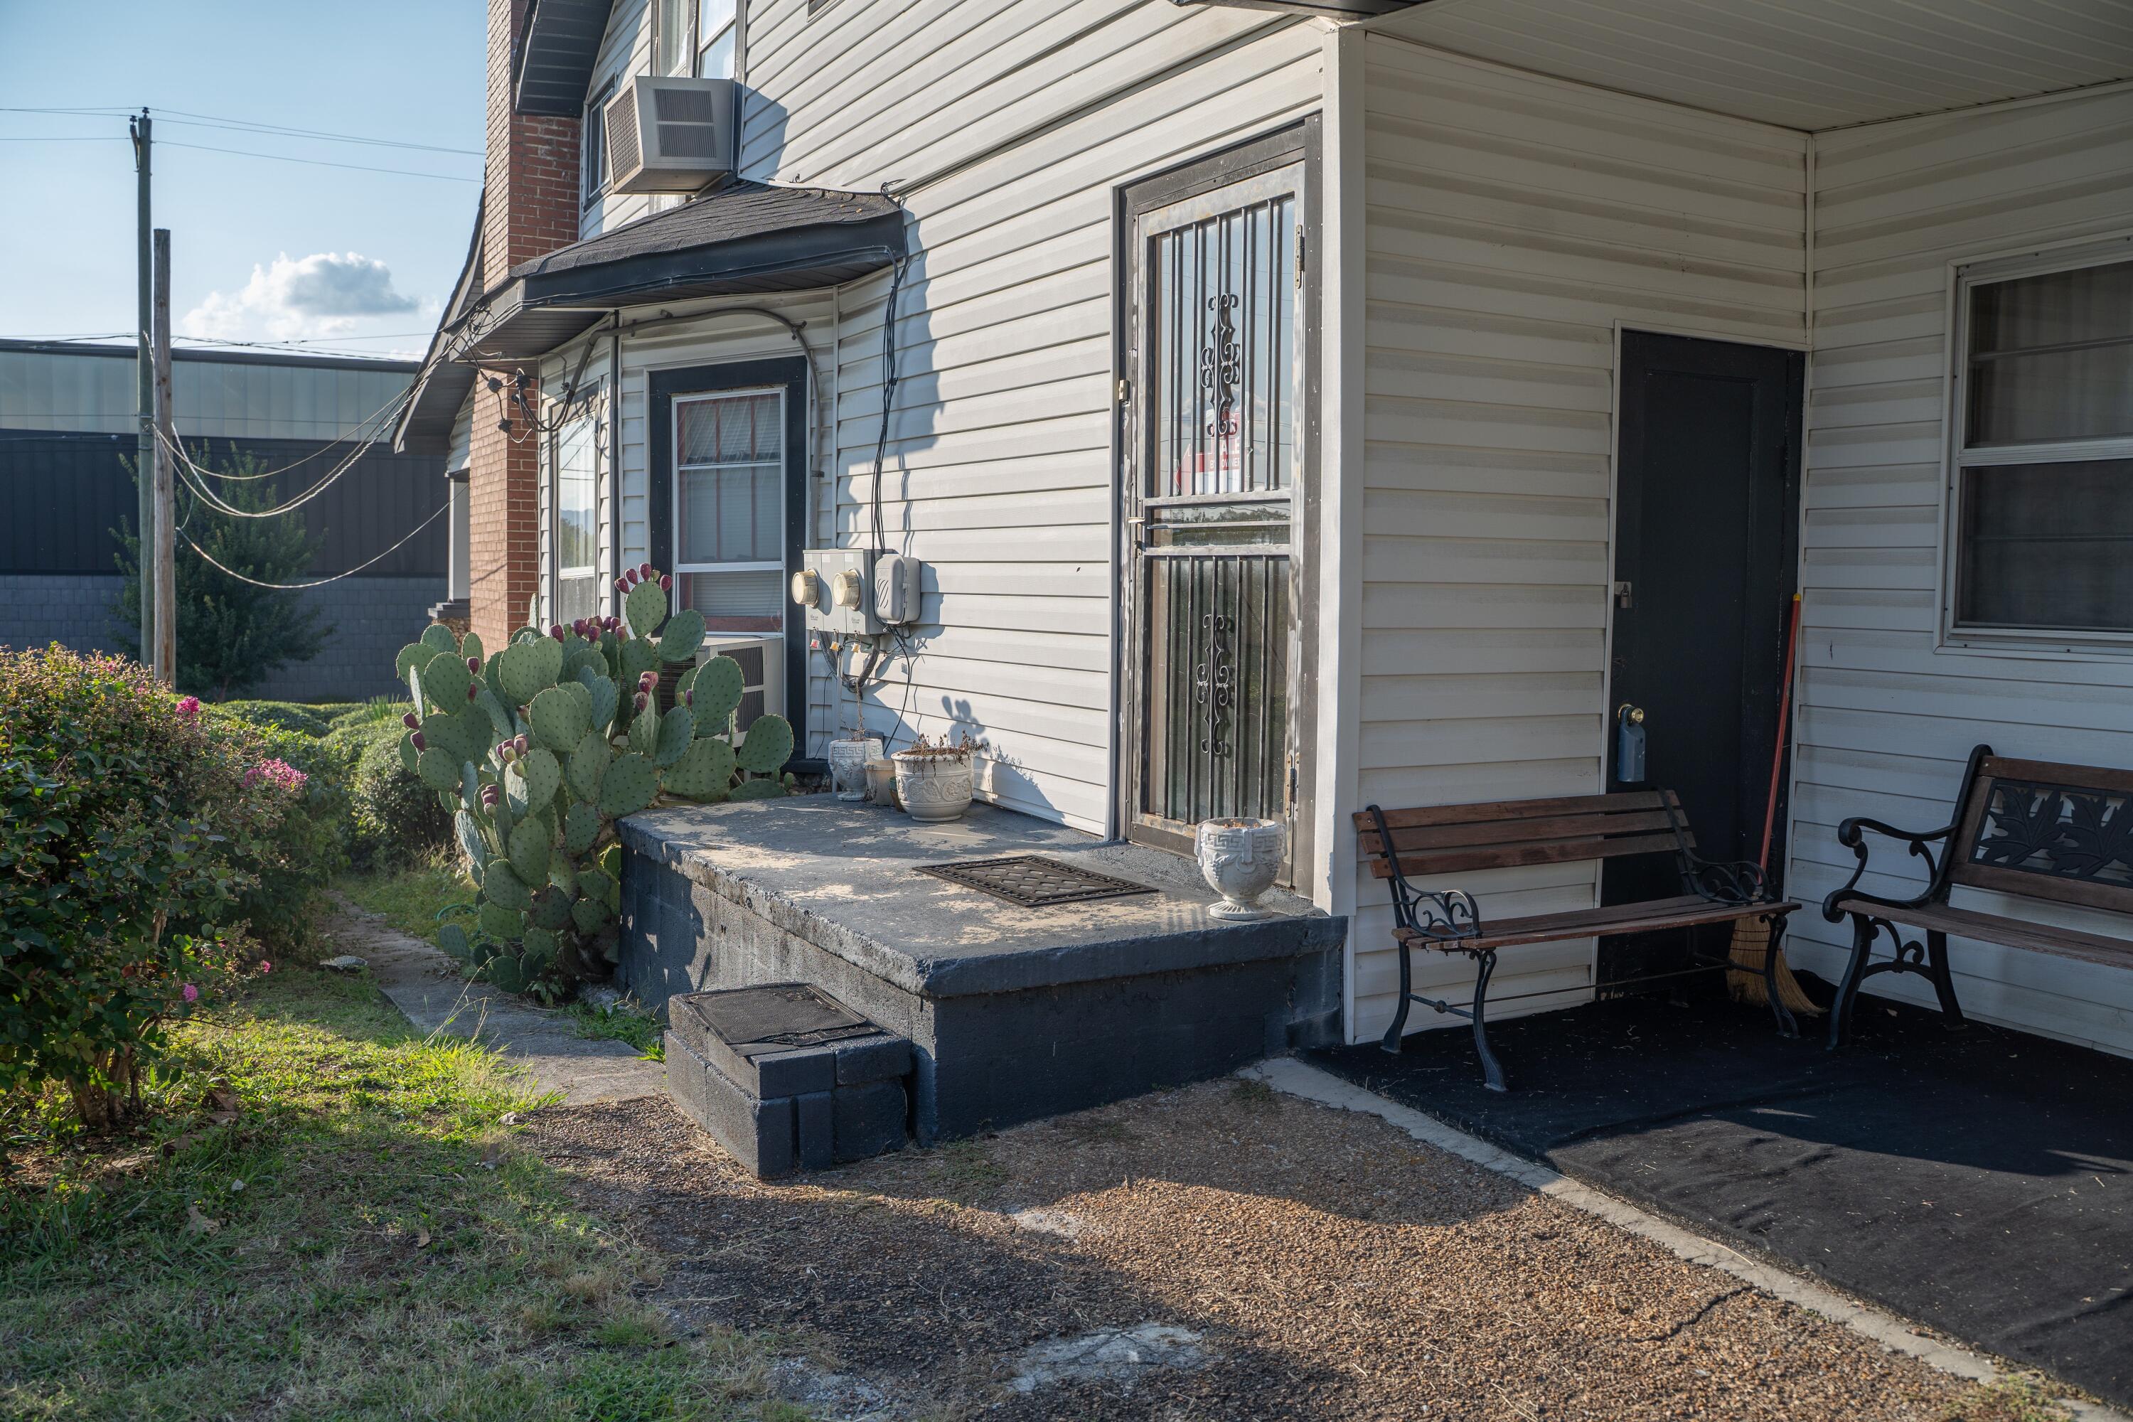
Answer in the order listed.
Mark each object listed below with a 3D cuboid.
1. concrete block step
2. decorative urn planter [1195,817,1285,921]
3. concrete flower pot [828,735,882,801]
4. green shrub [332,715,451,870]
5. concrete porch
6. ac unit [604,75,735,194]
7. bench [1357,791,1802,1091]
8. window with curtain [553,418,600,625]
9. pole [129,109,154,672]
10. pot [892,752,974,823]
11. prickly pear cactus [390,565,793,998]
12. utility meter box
[{"bbox_3d":[-0.754,0.946,4.404,0.400,0.283,0.785,-2,5,-30],"label":"concrete block step"},{"bbox_3d":[0.512,0.458,4.808,0.262,0.265,0.262,1,5,6],"label":"decorative urn planter"},{"bbox_3d":[-0.905,0.250,7.122,0.235,0.257,0.235,0,5,-7],"label":"concrete flower pot"},{"bbox_3d":[-3.790,0.451,9.350,0.880,0.880,0.900,-1,5,-22],"label":"green shrub"},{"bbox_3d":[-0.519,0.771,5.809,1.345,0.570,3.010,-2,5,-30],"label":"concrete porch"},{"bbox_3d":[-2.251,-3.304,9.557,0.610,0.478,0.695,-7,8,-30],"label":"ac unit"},{"bbox_3d":[1.486,0.597,4.681,1.270,0.660,0.530,-2,5,-28],"label":"bench"},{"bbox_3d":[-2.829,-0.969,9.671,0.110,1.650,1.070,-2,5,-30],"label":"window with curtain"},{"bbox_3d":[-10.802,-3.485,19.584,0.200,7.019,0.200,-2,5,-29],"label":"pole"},{"bbox_3d":[-0.491,0.267,6.075,0.310,0.260,0.310,0,5,-5],"label":"pot"},{"bbox_3d":[-1.786,0.198,6.250,1.380,1.490,1.200,-1,5,-16],"label":"prickly pear cactus"},{"bbox_3d":[-1.016,-0.535,7.407,0.255,0.365,0.700,-2,5,-30],"label":"utility meter box"}]

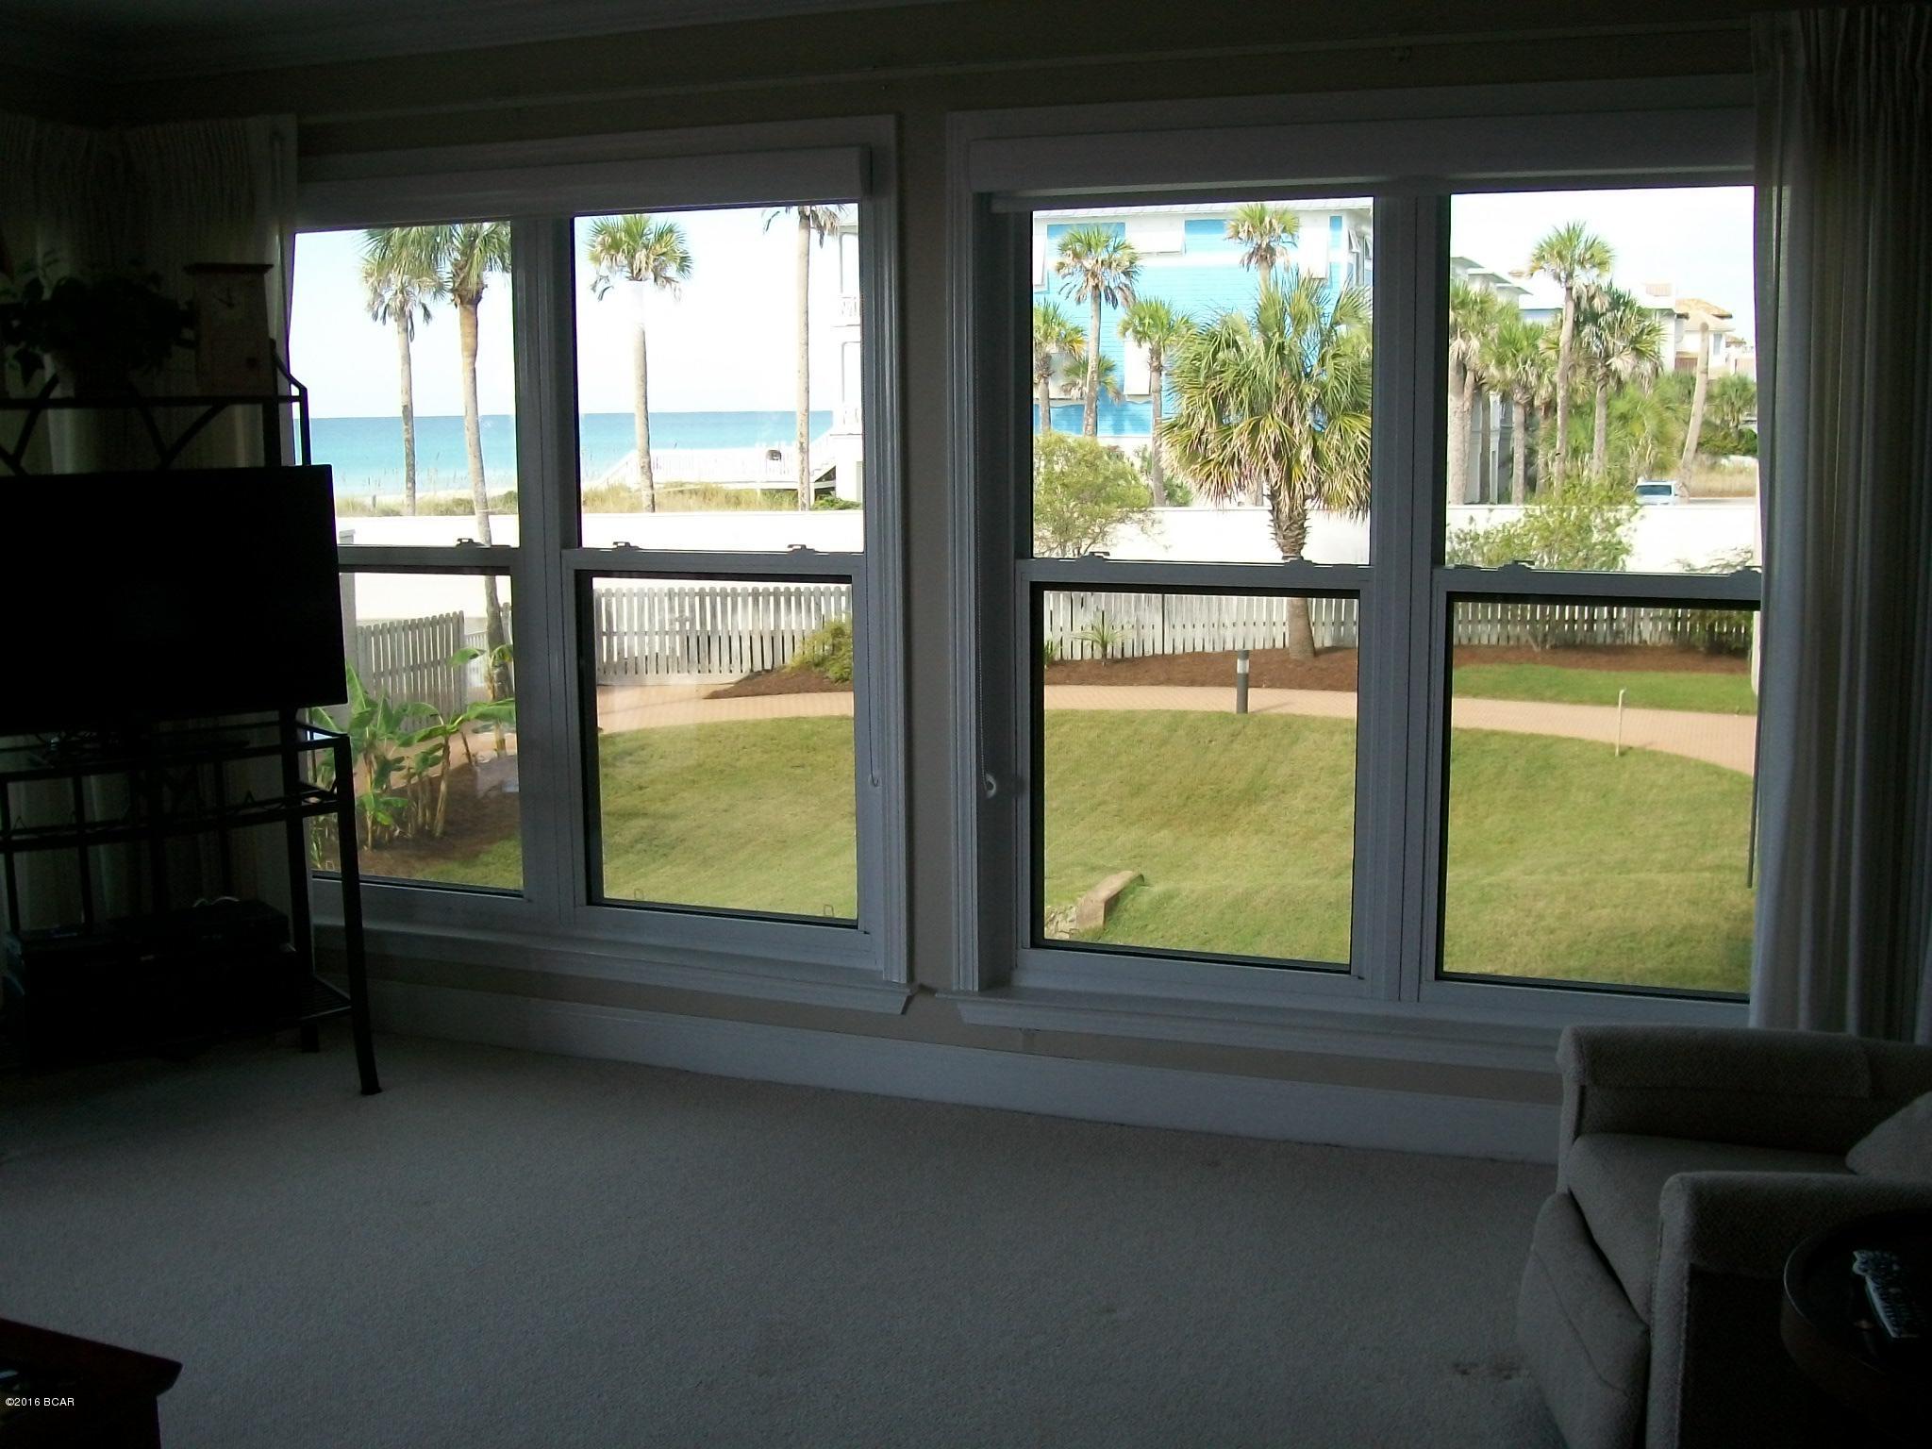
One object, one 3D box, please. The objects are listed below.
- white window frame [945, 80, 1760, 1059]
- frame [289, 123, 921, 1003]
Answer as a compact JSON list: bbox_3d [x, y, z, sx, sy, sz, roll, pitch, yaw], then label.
[{"bbox_3d":[0.820,-0.275,4.048,1.786,1.955,0.170,3,9,20],"label":"white window frame"},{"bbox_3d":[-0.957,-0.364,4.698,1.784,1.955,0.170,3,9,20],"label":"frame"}]

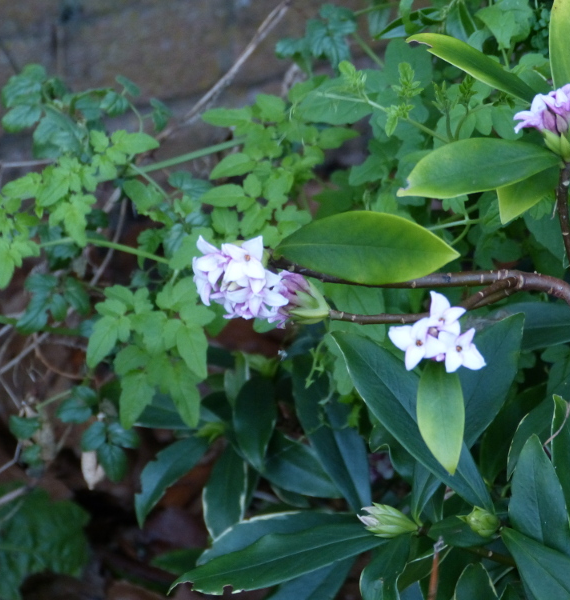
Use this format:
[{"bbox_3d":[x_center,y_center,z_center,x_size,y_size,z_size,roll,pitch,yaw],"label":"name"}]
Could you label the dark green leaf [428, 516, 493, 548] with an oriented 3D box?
[{"bbox_3d":[0.072,0.093,1.212,0.039,0.009,0.016,1,26,-40],"label":"dark green leaf"}]

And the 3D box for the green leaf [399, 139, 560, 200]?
[{"bbox_3d":[0.069,-0.046,1.070,0.060,0.011,0.022,-14,53,-12],"label":"green leaf"}]

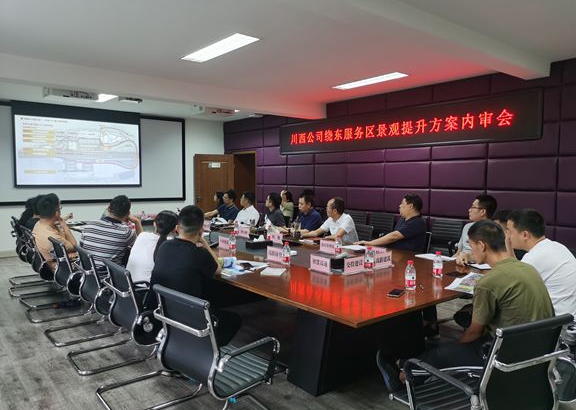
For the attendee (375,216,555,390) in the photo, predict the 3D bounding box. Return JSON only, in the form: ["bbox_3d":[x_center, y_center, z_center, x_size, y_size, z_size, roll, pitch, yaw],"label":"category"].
[{"bbox_3d":[0.986,0.693,2.565,0.550,1.240,0.930,-3,4,-43],"label":"attendee"}]

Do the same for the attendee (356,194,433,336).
[{"bbox_3d":[1.112,0.546,4.709,0.880,1.290,0.600,0,3,-15],"label":"attendee"}]

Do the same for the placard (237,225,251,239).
[{"bbox_3d":[-0.514,0.324,5.342,0.060,0.112,0.240,-2,4,-39],"label":"placard"}]

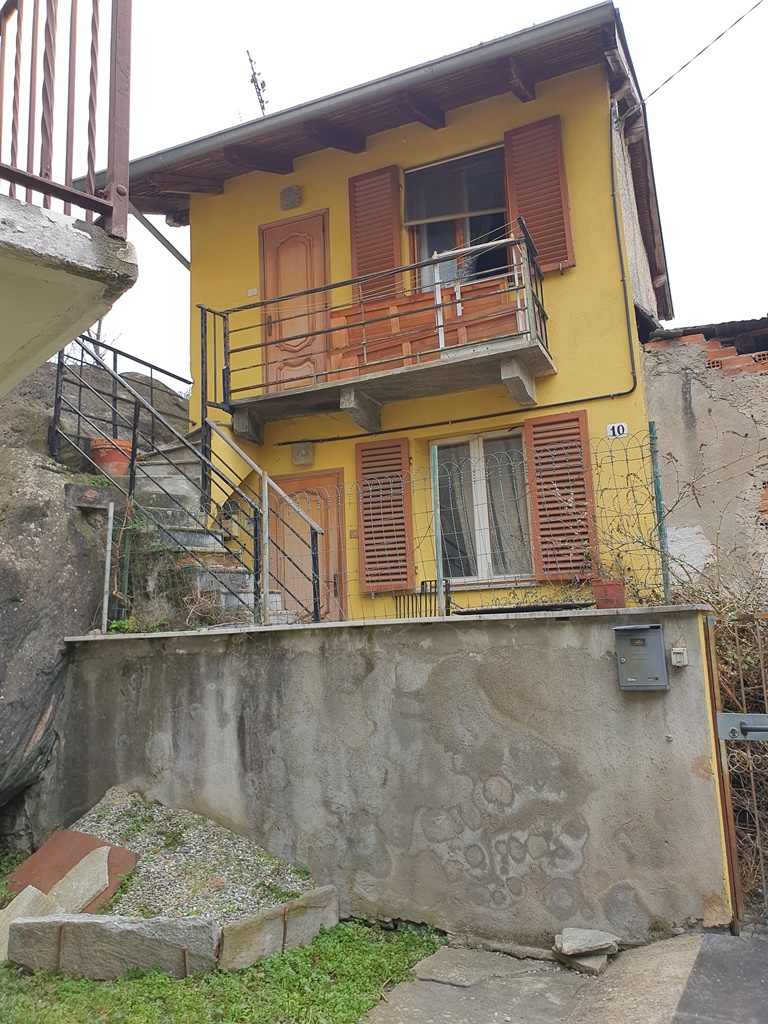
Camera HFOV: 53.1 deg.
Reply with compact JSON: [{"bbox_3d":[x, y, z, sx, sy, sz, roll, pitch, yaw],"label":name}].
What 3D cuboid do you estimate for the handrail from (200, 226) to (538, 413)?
[{"bbox_3d":[-0.115,-1.608,7.220,3.203,0.985,0.737,-7,-12,21],"label":"handrail"}]

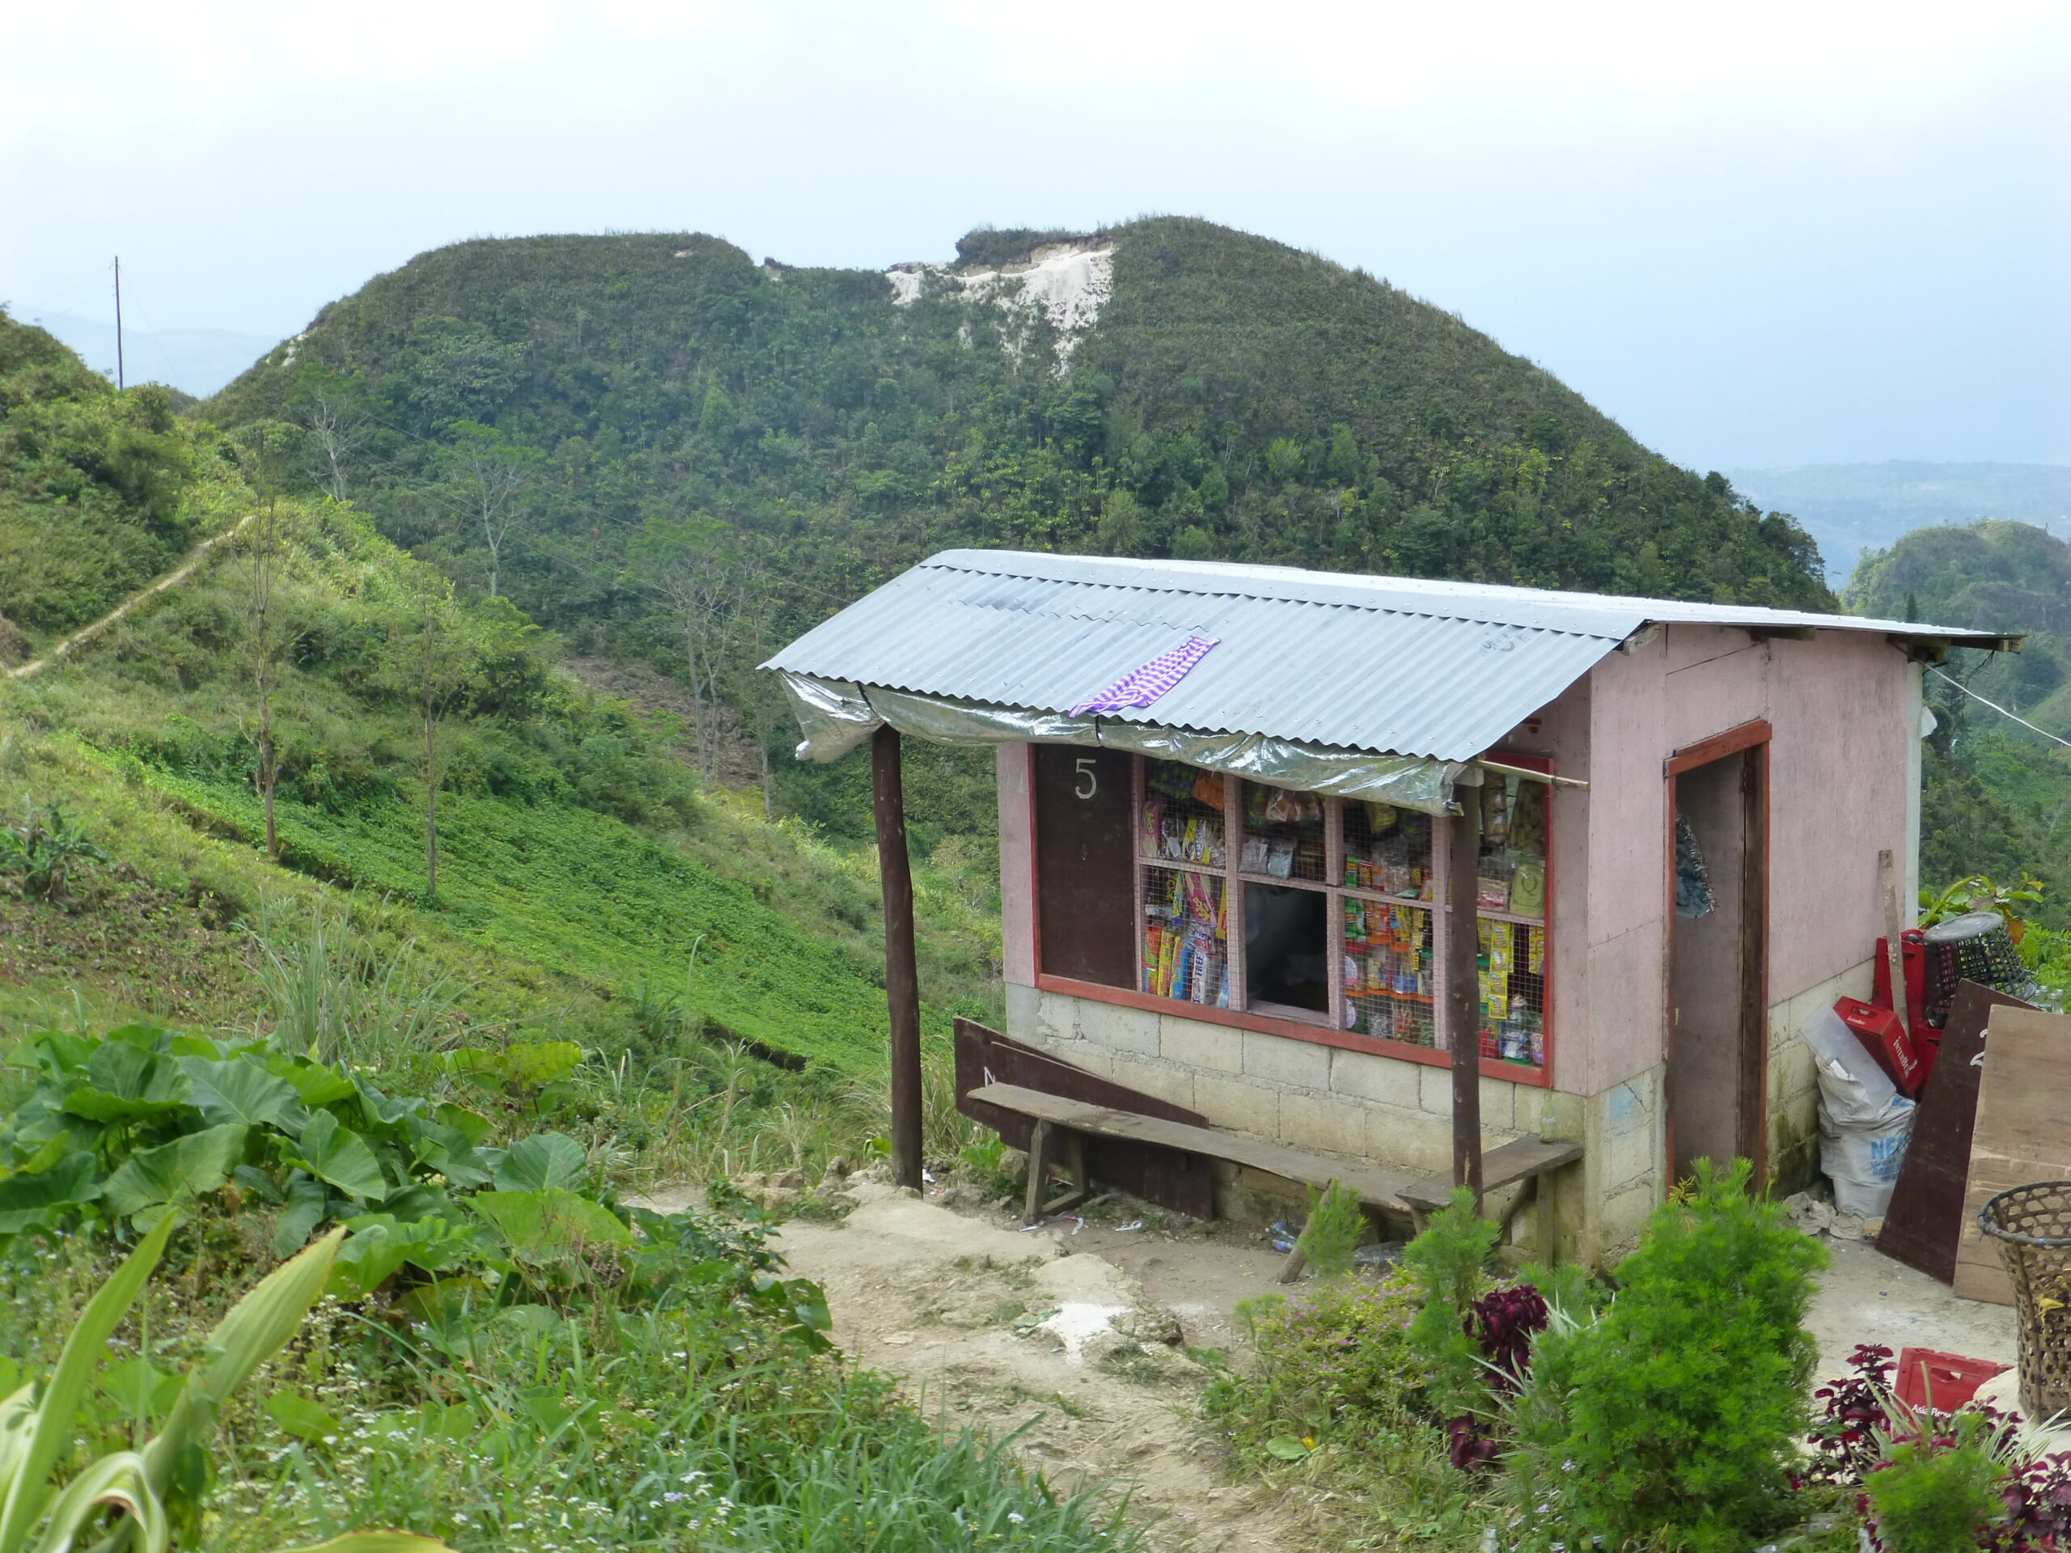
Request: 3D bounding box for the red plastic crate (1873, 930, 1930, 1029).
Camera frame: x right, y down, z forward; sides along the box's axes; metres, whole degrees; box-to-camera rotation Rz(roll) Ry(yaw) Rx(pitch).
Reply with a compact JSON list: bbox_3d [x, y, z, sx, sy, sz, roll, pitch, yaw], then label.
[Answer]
[{"bbox_3d":[3.445,0.814,14.750,0.250,0.380,0.140,8,16,39],"label":"red plastic crate"}]

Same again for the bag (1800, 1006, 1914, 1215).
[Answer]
[{"bbox_3d":[3.177,1.293,14.350,0.400,0.740,0.360,-3,12,-5],"label":"bag"}]

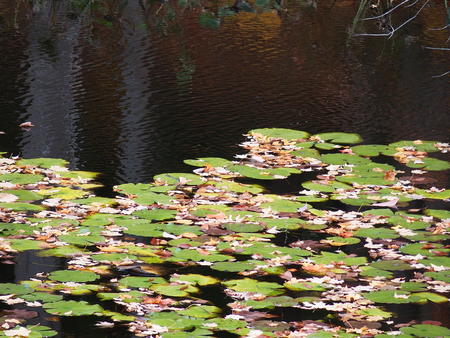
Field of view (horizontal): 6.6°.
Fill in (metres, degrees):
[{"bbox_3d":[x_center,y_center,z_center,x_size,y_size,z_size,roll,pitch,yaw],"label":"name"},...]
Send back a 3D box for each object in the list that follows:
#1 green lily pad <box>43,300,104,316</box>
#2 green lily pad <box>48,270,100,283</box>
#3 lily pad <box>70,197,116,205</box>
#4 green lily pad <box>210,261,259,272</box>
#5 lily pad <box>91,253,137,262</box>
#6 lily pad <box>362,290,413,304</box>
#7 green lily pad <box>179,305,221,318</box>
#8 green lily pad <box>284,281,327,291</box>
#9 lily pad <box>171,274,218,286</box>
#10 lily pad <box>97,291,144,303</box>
[{"bbox_3d":[-0.509,0.469,13.107,0.205,0.014,0.208,0,12,0],"label":"green lily pad"},{"bbox_3d":[-0.523,0.373,13.558,0.181,0.014,0.180,0,12,0],"label":"green lily pad"},{"bbox_3d":[-0.493,0.125,14.729,0.181,0.014,0.184,0,12,0],"label":"lily pad"},{"bbox_3d":[0.033,0.344,13.697,0.168,0.014,0.168,0,12,0],"label":"green lily pad"},{"bbox_3d":[-0.390,0.317,13.823,0.167,0.014,0.167,0,12,0],"label":"lily pad"},{"bbox_3d":[0.551,0.436,13.264,0.173,0.014,0.179,0,12,0],"label":"lily pad"},{"bbox_3d":[-0.093,0.530,14.527,0.160,0.030,0.149,0,12,0],"label":"green lily pad"},{"bbox_3d":[0.280,0.399,13.436,0.153,0.014,0.164,0,12,0],"label":"green lily pad"},{"bbox_3d":[-0.116,0.429,15.019,0.189,0.020,0.175,0,12,0],"label":"lily pad"},{"bbox_3d":[-0.394,0.483,14.772,0.185,0.020,0.172,0,12,0],"label":"lily pad"}]

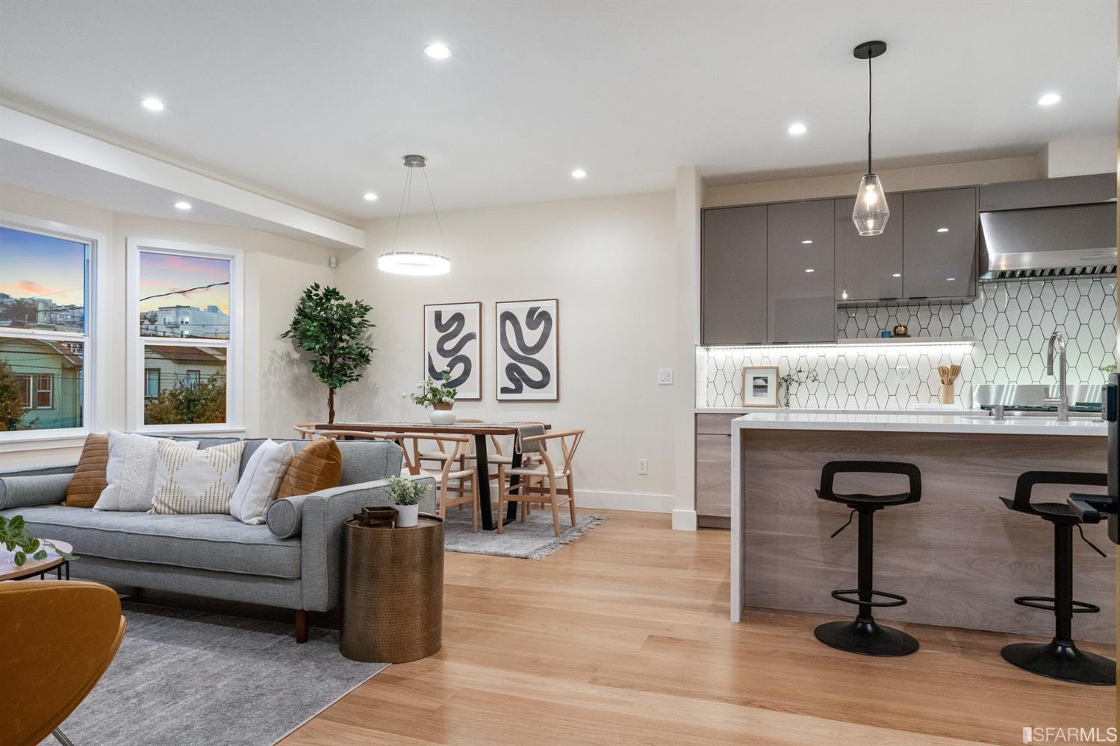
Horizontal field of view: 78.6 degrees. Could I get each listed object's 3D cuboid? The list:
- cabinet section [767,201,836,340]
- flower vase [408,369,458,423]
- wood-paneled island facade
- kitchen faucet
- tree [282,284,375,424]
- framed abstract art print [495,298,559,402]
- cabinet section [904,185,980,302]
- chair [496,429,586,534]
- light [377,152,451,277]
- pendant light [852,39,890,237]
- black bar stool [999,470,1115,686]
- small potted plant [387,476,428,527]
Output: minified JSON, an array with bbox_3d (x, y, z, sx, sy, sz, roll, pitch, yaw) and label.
[{"bbox_3d":[1.847,-0.742,5.247,0.485,1.057,0.365,0,-1,20],"label":"cabinet section"},{"bbox_3d":[-0.996,0.187,5.361,0.430,0.425,0.360,0,-1,-8],"label":"flower vase"},{"bbox_3d":[2.031,0.676,3.120,2.350,0.919,0.825,0,-1,19],"label":"wood-paneled island facade"},{"bbox_3d":[2.249,0.015,3.154,0.115,0.404,0.245,0,-1,19],"label":"kitchen faucet"},{"bbox_3d":[-2.122,0.194,6.286,0.843,1.984,0.843,0,-1,19],"label":"tree"},{"bbox_3d":[-0.308,-0.196,6.210,0.625,0.930,0.030,0,-1,19],"label":"framed abstract art print"},{"bbox_3d":[2.715,-0.892,4.941,0.467,0.765,0.365,0,-1,20],"label":"cabinet section"},{"bbox_3d":[-0.117,0.781,5.020,0.570,0.746,0.540,0,-1,17],"label":"chair"},{"bbox_3d":[-1.057,-1.159,4.990,0.520,0.821,0.520,0,-1,0],"label":"light"},{"bbox_3d":[1.533,-1.140,3.368,0.181,0.911,0.181,0,-1,19],"label":"pendant light"},{"bbox_3d":[1.966,0.744,2.670,0.430,0.765,0.420,0,-1,17],"label":"black bar stool"},{"bbox_3d":[-0.631,0.526,2.825,0.185,0.203,0.175,0,-1,-18],"label":"small potted plant"}]

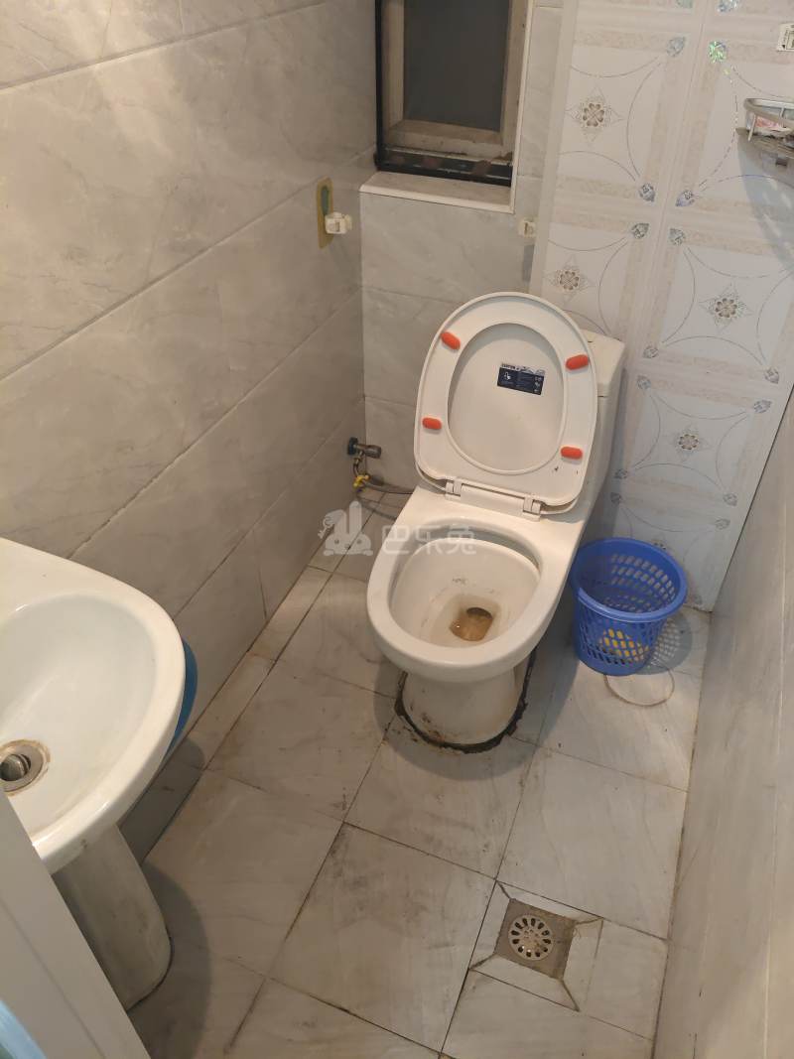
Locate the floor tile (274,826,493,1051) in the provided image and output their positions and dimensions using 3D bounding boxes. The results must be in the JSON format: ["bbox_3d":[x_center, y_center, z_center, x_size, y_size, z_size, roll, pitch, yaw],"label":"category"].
[{"bbox_3d":[-0.015,0.684,1.370,0.300,0.010,0.300,15,43,15],"label":"floor tile"}]

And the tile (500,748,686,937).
[{"bbox_3d":[0.374,0.576,1.503,0.300,0.010,0.300,15,43,15],"label":"tile"}]

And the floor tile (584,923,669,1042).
[{"bbox_3d":[0.380,0.741,1.314,0.106,0.010,0.160,15,43,15],"label":"floor tile"}]

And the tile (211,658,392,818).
[{"bbox_3d":[-0.186,0.427,1.658,0.300,0.010,0.300,15,43,15],"label":"tile"}]

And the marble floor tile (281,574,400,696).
[{"bbox_3d":[-0.078,0.243,1.866,0.300,0.010,0.300,14,43,16],"label":"marble floor tile"}]

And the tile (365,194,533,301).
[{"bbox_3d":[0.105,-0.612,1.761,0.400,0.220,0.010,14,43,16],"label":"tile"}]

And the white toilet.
[{"bbox_3d":[0.171,-0.005,1.546,0.365,0.795,0.710,14,42,16],"label":"white toilet"}]

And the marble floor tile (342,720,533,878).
[{"bbox_3d":[0.093,0.503,1.579,0.300,0.010,0.300,15,43,15],"label":"marble floor tile"}]

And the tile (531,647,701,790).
[{"bbox_3d":[0.481,0.387,1.701,0.300,0.010,0.300,14,43,16],"label":"tile"}]

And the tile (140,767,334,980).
[{"bbox_3d":[-0.295,0.610,1.447,0.300,0.010,0.300,15,43,15],"label":"tile"}]

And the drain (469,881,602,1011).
[{"bbox_3d":[0.233,0.701,1.342,0.186,0.014,0.168,14,43,16],"label":"drain"}]

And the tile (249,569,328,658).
[{"bbox_3d":[-0.252,0.201,1.919,0.069,0.010,0.300,15,42,16],"label":"tile"}]

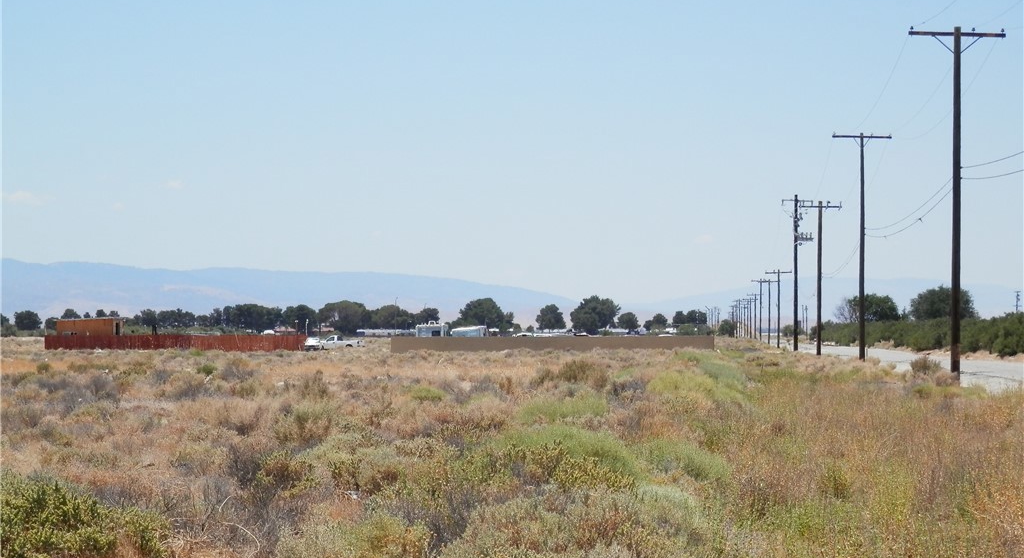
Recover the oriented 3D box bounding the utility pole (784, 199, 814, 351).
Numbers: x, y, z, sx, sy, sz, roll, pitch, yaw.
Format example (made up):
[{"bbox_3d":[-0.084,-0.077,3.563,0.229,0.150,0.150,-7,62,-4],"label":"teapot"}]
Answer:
[{"bbox_3d":[26.633,-0.535,292.000,3.050,14.573,0.450,0,-1,4],"label":"utility pole"}]

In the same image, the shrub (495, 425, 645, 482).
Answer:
[{"bbox_3d":[0.611,1.887,33.919,1.601,0.606,1.257,0,-1,0],"label":"shrub"}]

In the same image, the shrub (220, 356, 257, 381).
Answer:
[{"bbox_3d":[-9.071,2.968,104.000,1.194,0.862,1.134,0,-1,-5],"label":"shrub"}]

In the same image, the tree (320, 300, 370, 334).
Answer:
[{"bbox_3d":[-33.983,8.062,640.000,10.205,7.756,9.185,0,-1,0],"label":"tree"}]

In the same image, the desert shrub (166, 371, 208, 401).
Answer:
[{"bbox_3d":[-7.669,2.541,74.110,0.993,0.709,0.937,0,-1,0],"label":"desert shrub"}]

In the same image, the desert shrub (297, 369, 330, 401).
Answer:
[{"bbox_3d":[-4.686,2.514,74.021,0.803,0.755,0.759,0,-1,0],"label":"desert shrub"}]

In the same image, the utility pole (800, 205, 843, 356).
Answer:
[{"bbox_3d":[22.504,-0.018,228.000,3.050,11.234,0.300,0,-1,4],"label":"utility pole"}]

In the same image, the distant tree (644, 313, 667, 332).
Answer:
[{"bbox_3d":[36.866,11.608,800.000,6.123,5.613,5.511,0,-1,0],"label":"distant tree"}]

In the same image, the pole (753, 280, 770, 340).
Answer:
[{"bbox_3d":[38.718,4.892,487.000,3.050,9.784,0.350,0,-1,4],"label":"pole"}]

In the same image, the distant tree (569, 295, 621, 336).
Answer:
[{"bbox_3d":[20.359,9.331,760.000,12.119,10.664,11.513,0,-1,2],"label":"distant tree"}]

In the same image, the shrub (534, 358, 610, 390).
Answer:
[{"bbox_3d":[1.753,2.739,90.879,2.203,0.927,1.745,0,-1,0],"label":"shrub"}]

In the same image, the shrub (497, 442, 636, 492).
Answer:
[{"bbox_3d":[0.553,1.907,31.800,1.420,0.517,1.136,0,-1,1],"label":"shrub"}]

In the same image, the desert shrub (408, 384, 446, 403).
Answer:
[{"bbox_3d":[-1.927,2.617,71.500,0.866,0.467,0.823,0,-1,-2],"label":"desert shrub"}]

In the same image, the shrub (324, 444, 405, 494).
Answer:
[{"bbox_3d":[-1.427,1.868,30.745,0.784,0.510,0.736,0,-1,0],"label":"shrub"}]

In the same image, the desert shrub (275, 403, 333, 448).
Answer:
[{"bbox_3d":[-2.959,2.065,44.500,0.880,0.653,0.836,0,-1,-4],"label":"desert shrub"}]

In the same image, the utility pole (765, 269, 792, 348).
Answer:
[{"bbox_3d":[30.398,3.416,357.000,3.050,8.949,0.350,0,-1,4],"label":"utility pole"}]

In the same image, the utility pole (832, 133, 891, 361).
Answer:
[{"bbox_3d":[17.610,-1.575,158.000,3.050,11.514,0.300,0,-1,4],"label":"utility pole"}]

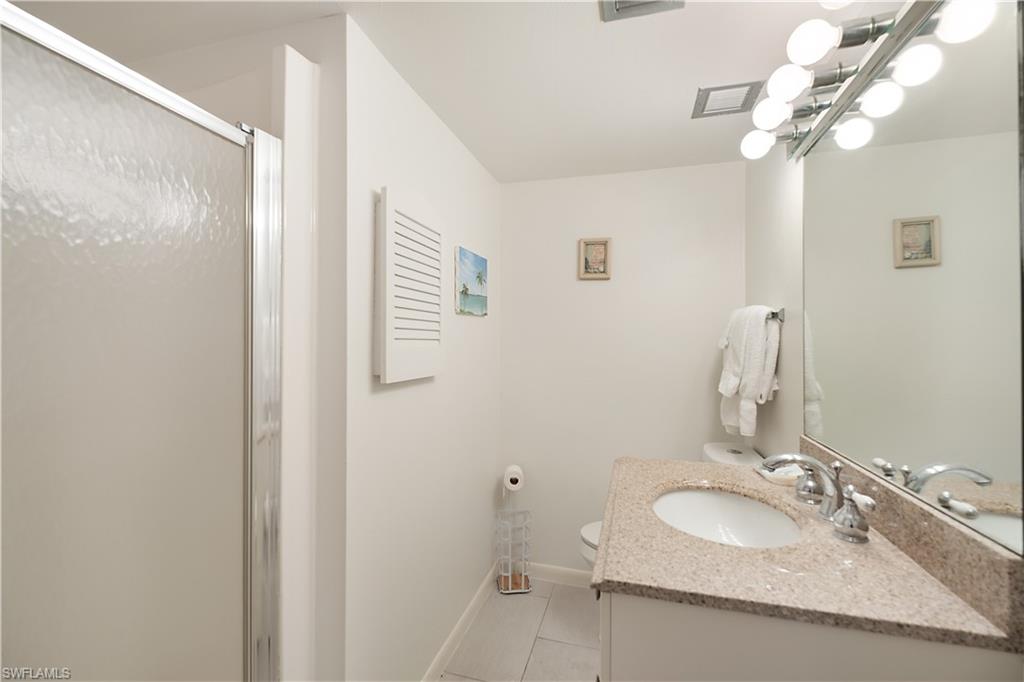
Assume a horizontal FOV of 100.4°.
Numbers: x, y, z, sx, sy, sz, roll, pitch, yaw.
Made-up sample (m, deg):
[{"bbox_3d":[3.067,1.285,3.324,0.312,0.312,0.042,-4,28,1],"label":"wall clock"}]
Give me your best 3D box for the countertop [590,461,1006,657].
[{"bbox_3d":[0.504,0.406,0.989,0.560,0.025,0.756,0,0,16],"label":"countertop"}]

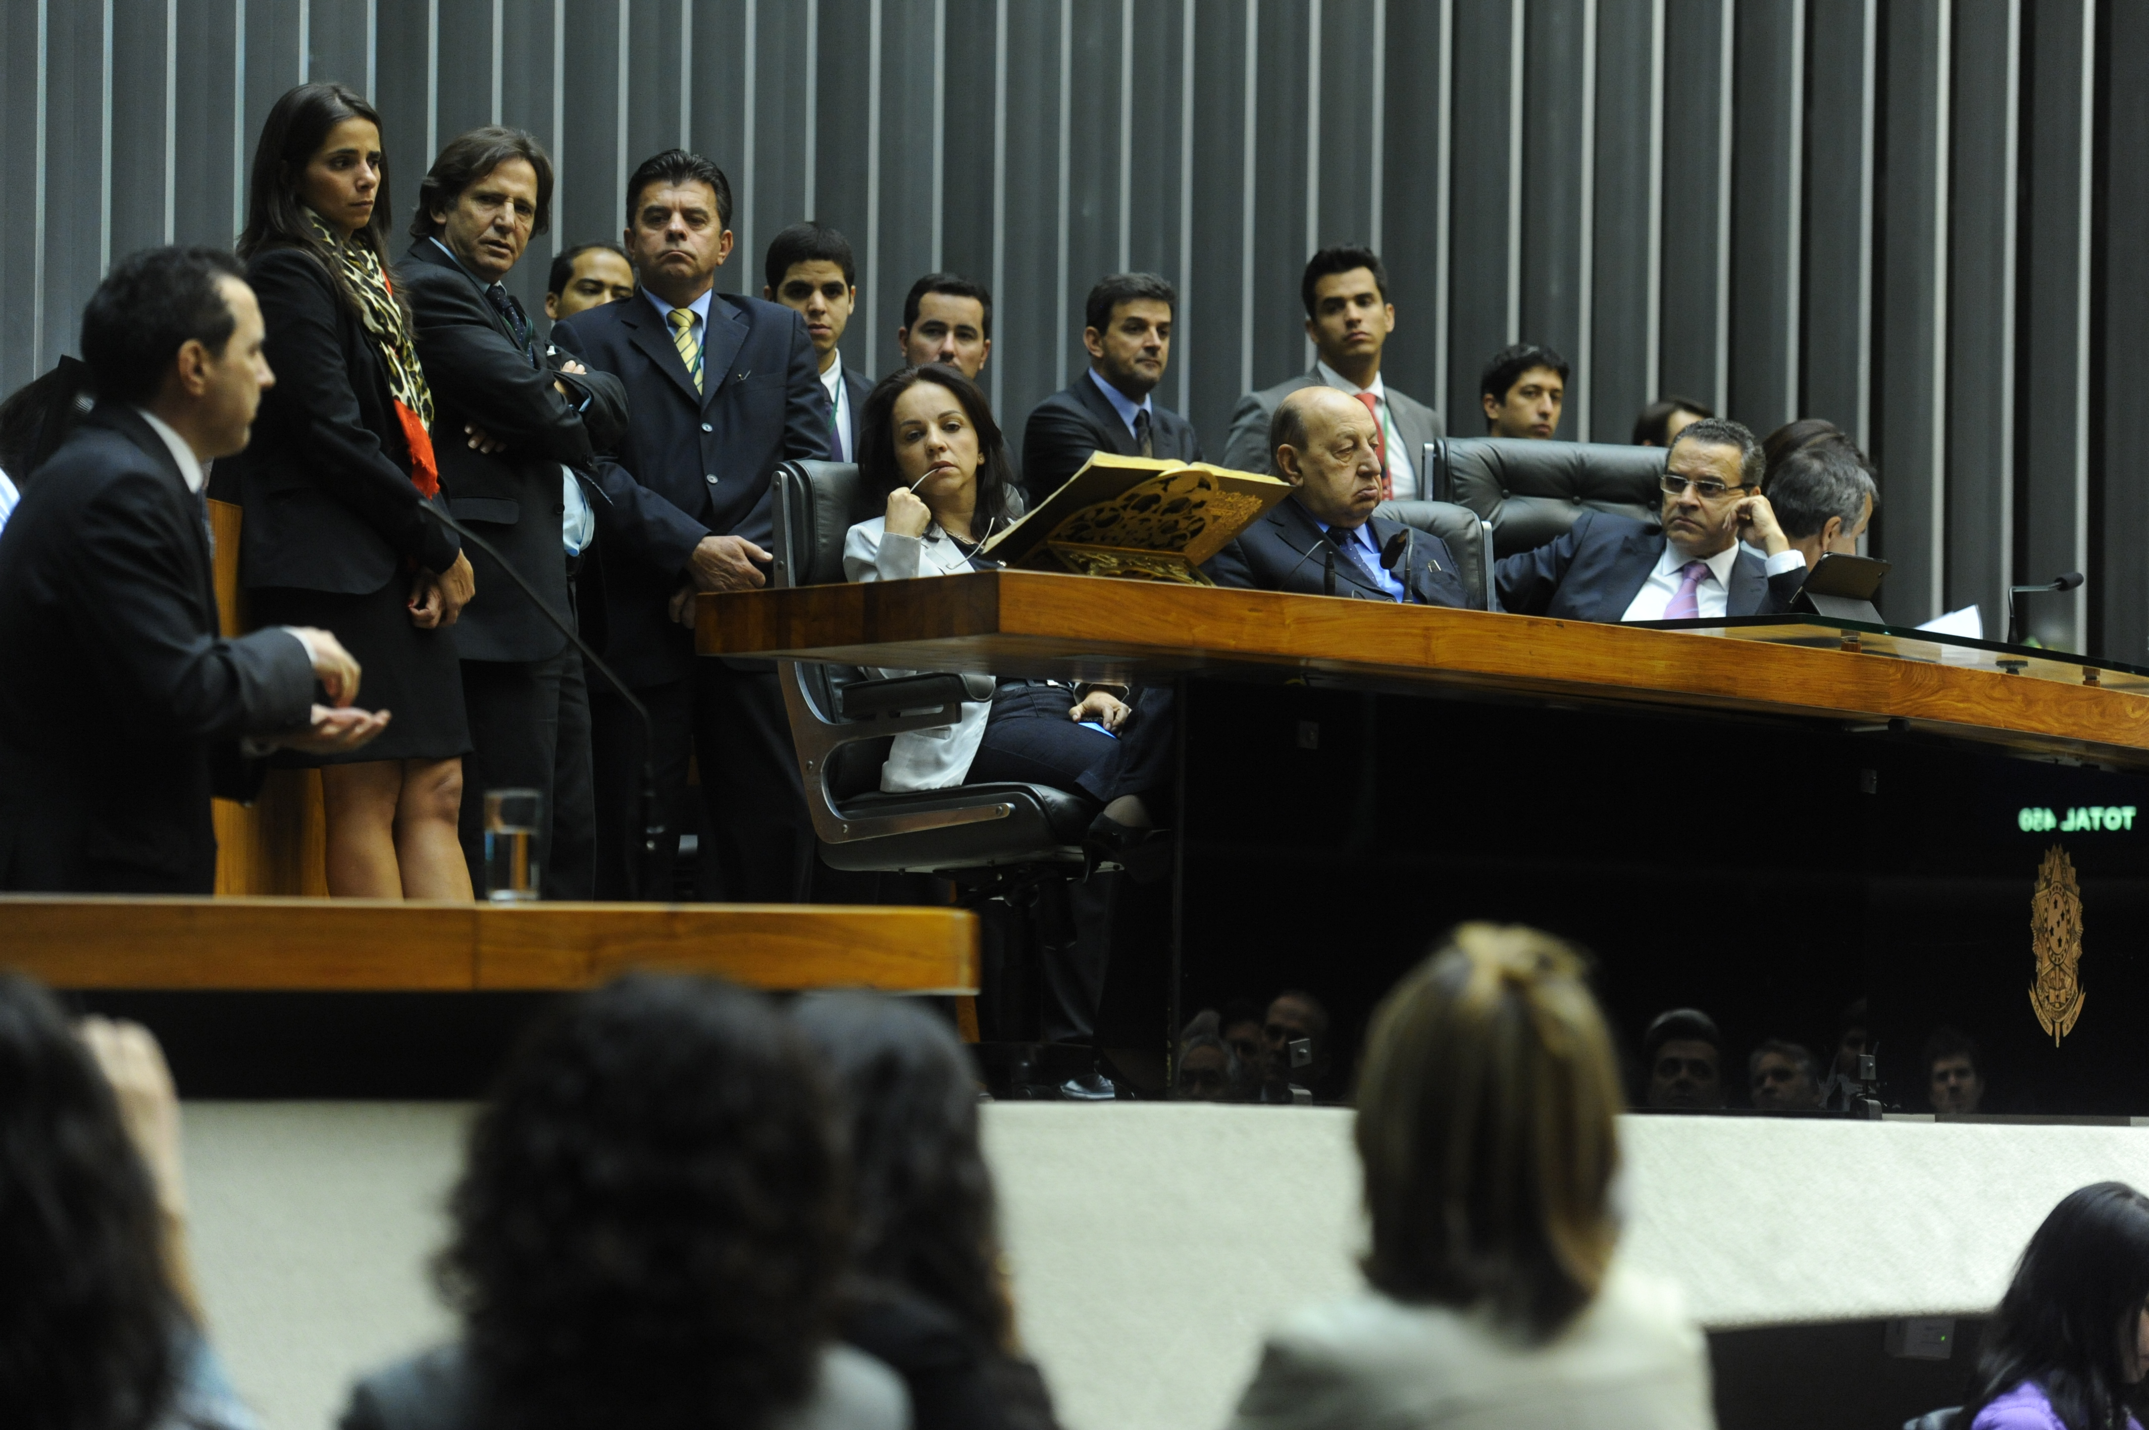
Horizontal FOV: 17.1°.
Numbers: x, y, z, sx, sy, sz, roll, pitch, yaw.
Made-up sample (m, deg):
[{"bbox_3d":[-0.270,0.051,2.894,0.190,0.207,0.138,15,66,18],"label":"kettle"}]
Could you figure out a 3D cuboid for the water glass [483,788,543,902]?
[{"bbox_3d":[-0.691,0.160,8.800,0.070,0.138,0.070,1,-3,0],"label":"water glass"}]

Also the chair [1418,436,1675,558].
[{"bbox_3d":[1.068,0.095,13.300,0.660,1.220,0.680,2,-3,-26],"label":"chair"}]

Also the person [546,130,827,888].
[{"bbox_3d":[-0.691,-0.171,12.900,0.540,1.700,0.370,1,-3,-6],"label":"person"}]

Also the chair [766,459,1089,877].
[{"bbox_3d":[-0.100,0.108,12.000,0.660,1.060,0.630,-1,-3,42],"label":"chair"}]

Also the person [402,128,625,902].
[{"bbox_3d":[-0.973,-0.182,12.400,0.380,1.690,0.500,-1,-3,38],"label":"person"}]

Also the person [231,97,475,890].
[{"bbox_3d":[-1.179,-0.207,11.700,0.370,1.660,0.480,-1,-3,38],"label":"person"}]

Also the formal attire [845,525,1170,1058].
[{"bbox_3d":[-0.102,0.119,11.900,0.520,0.930,0.720,3,-3,-40],"label":"formal attire"}]

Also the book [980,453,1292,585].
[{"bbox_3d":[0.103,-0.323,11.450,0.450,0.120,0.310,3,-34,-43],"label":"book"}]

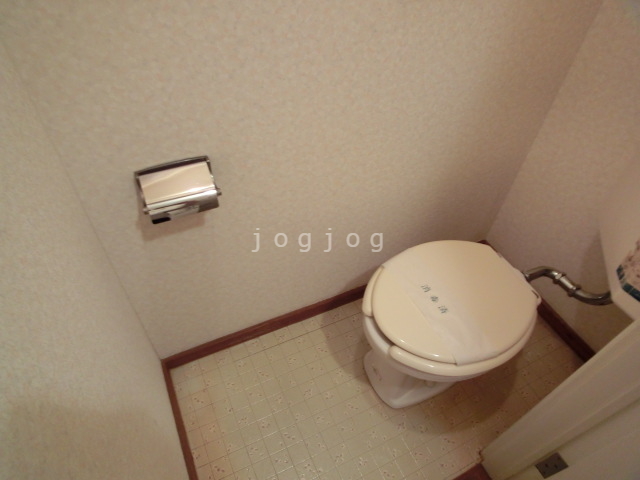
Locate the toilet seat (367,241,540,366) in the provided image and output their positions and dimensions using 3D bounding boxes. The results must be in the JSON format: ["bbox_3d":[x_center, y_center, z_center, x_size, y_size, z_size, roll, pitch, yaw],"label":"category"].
[{"bbox_3d":[0.353,0.161,1.042,0.505,0.053,0.380,-17,49,-20],"label":"toilet seat"}]

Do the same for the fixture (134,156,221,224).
[{"bbox_3d":[-0.274,-0.098,0.760,0.142,0.081,0.075,-17,49,-20],"label":"fixture"}]

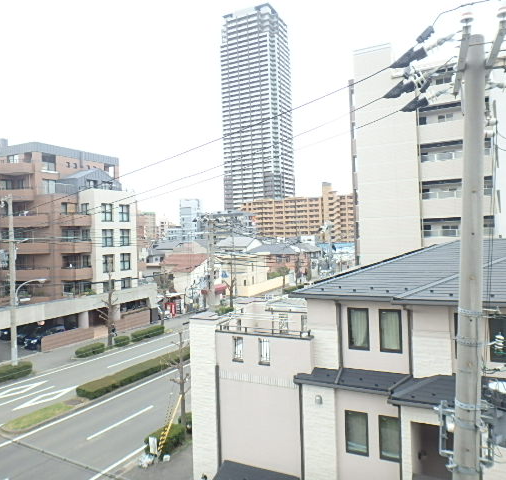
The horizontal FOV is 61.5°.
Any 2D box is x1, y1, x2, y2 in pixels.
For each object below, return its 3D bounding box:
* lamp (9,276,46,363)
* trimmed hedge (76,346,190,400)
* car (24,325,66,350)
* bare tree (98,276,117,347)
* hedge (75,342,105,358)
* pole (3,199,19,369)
[{"bbox_3d":[-16.575,6.364,30.939,3.100,7.100,0.400,-2,0,29],"label":"lamp"},{"bbox_3d":[-8.354,9.920,32.910,1.700,0.670,11.600,-2,-1,28],"label":"trimmed hedge"},{"bbox_3d":[-19.323,9.309,41.000,1.740,1.580,4.400,-2,0,29],"label":"car"},{"bbox_3d":[-14.244,6.865,42.005,1.350,7.230,1.350,-2,-1,28],"label":"bare tree"},{"bbox_3d":[-15.027,10.156,39.652,1.400,0.630,2.700,-2,-1,28],"label":"hedge"},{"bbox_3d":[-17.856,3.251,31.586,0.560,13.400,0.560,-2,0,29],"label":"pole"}]

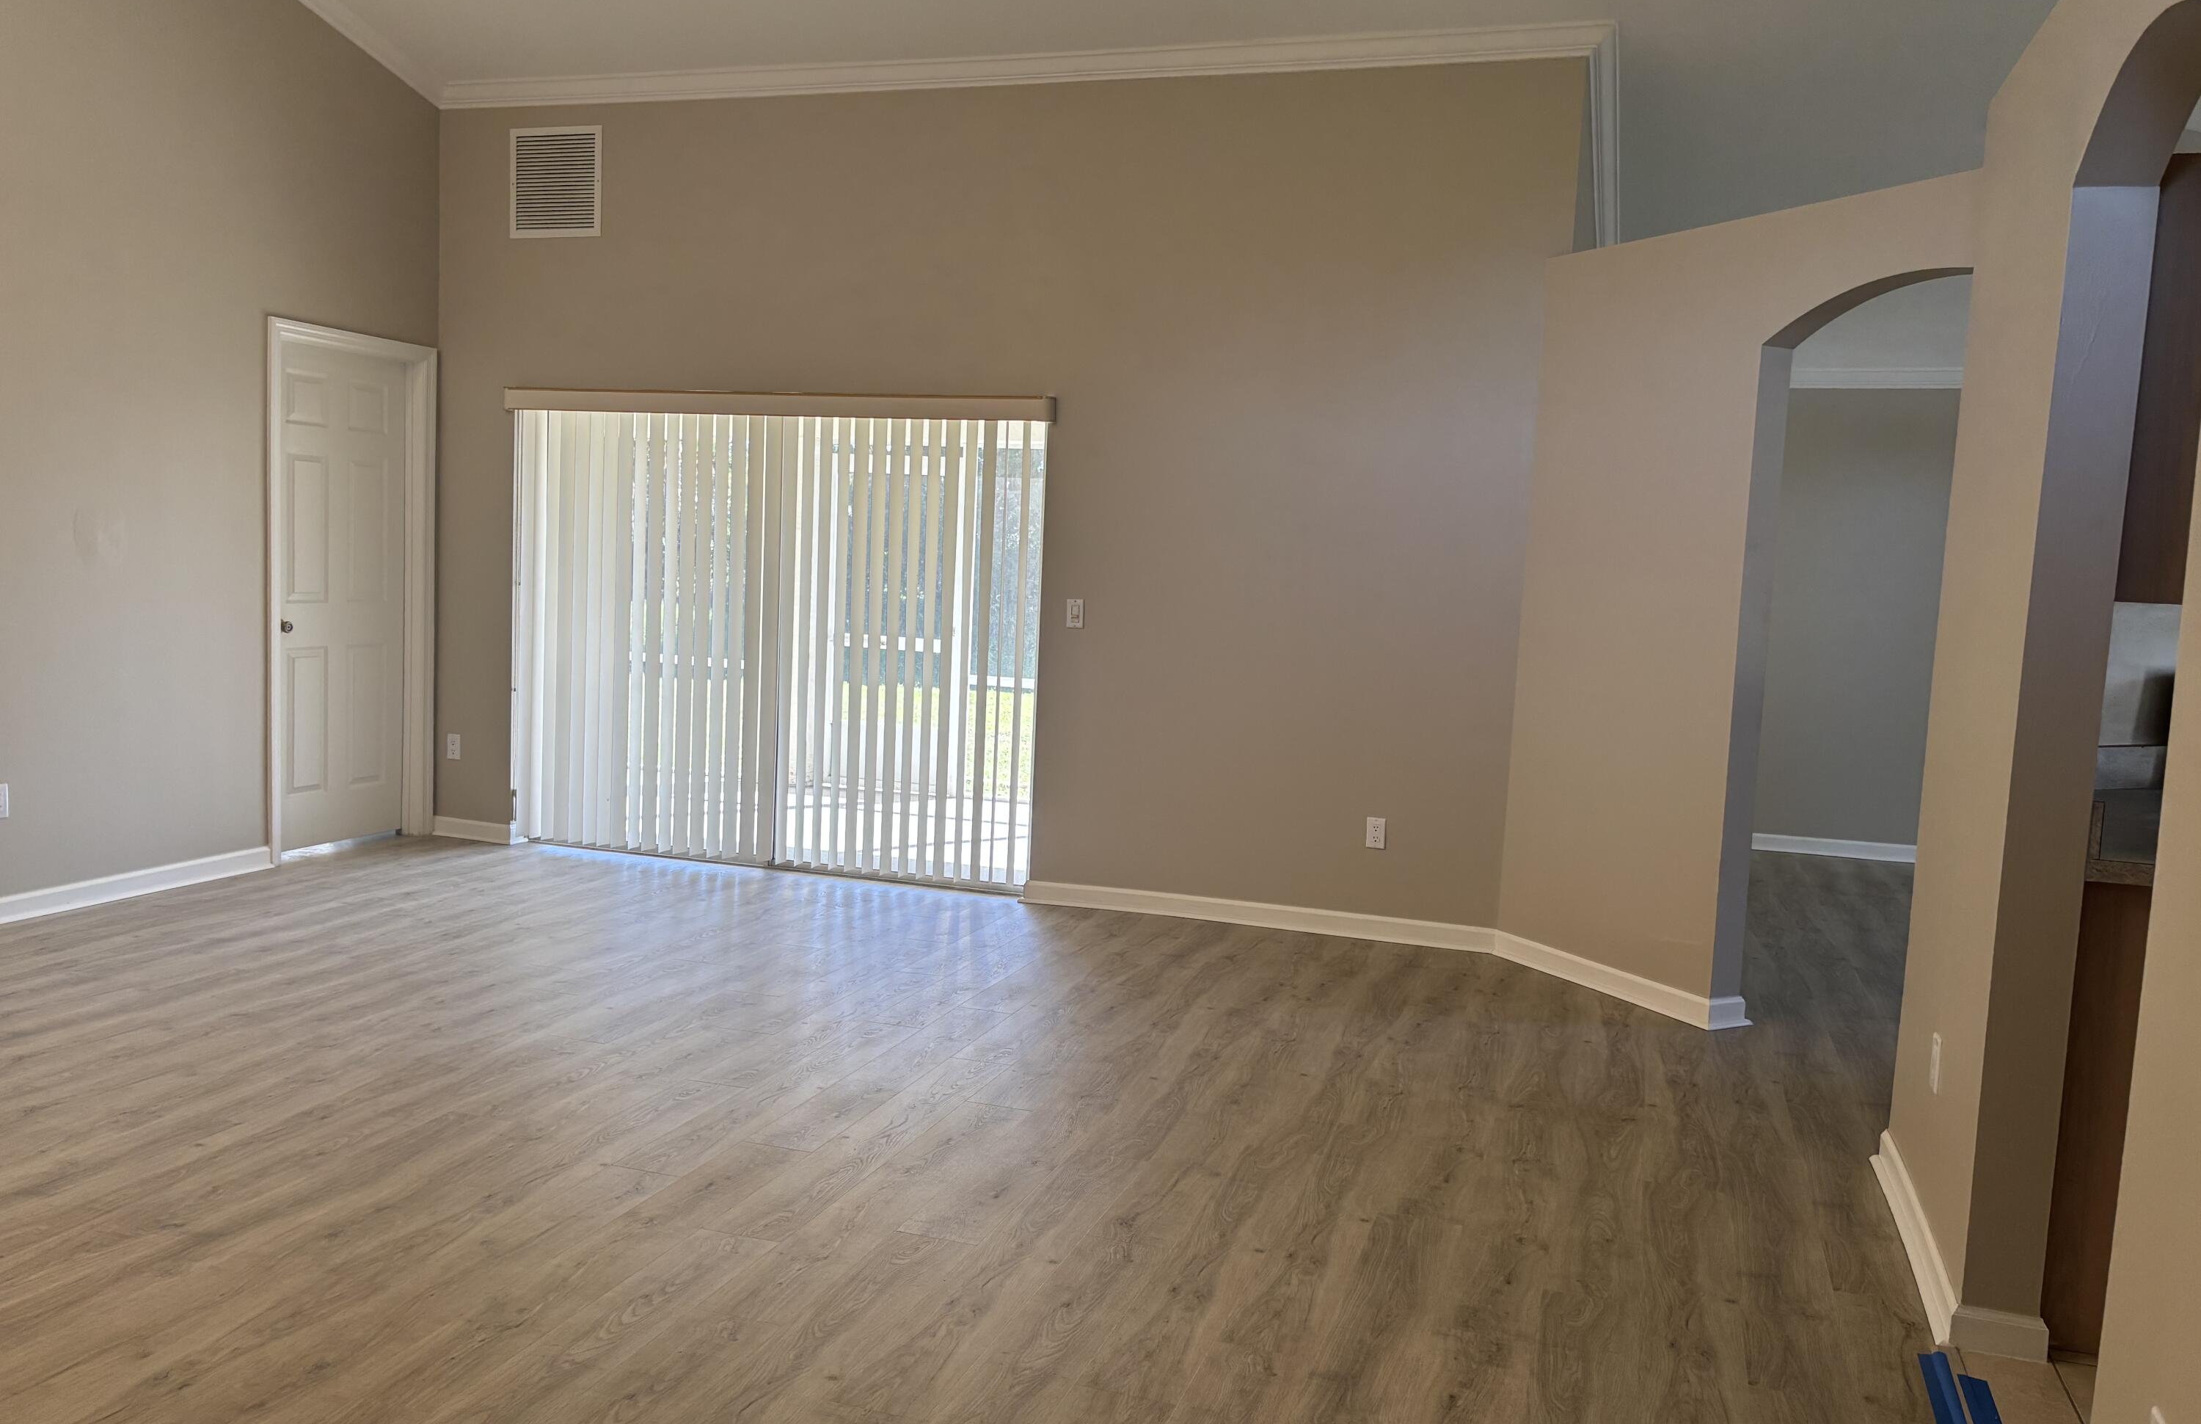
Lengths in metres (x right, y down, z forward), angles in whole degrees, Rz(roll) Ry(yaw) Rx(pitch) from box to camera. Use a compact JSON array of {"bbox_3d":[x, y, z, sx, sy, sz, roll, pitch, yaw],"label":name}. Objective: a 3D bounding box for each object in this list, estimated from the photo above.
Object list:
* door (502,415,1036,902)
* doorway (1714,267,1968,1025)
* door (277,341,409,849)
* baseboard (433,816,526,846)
[{"bbox_3d":[-1.341,-0.300,6.862,2.410,1.930,0.120,4,6,17],"label":"door"},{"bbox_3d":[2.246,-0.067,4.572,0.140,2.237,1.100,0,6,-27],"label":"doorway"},{"bbox_3d":[-3.212,-0.473,6.928,0.040,2.030,0.810,4,6,17],"label":"door"},{"bbox_3d":[-2.760,0.523,7.281,0.430,0.082,0.025,4,6,17],"label":"baseboard"}]

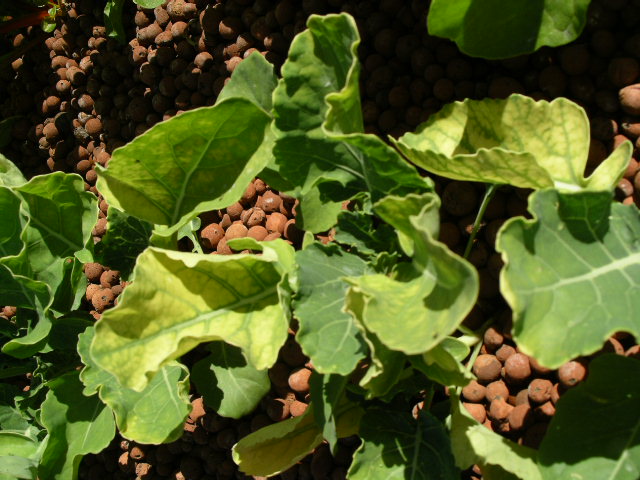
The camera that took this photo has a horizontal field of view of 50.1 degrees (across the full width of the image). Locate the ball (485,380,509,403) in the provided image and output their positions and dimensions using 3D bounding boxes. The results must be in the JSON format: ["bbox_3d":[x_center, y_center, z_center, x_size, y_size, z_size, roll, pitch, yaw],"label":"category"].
[{"bbox_3d":[0.100,0.086,0.388,0.013,0.013,0.013,-2,86,31],"label":"ball"}]

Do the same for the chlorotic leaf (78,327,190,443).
[{"bbox_3d":[-0.131,0.102,0.488,0.073,0.024,0.075,-21,86,11],"label":"chlorotic leaf"}]

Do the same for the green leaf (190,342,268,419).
[{"bbox_3d":[-0.061,0.094,0.475,0.050,0.018,0.058,-18,86,13],"label":"green leaf"}]

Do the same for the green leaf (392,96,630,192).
[{"bbox_3d":[0.094,-0.047,0.335,0.108,0.036,0.042,4,41,4],"label":"green leaf"}]

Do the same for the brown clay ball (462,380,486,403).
[{"bbox_3d":[0.102,0.100,0.452,0.015,0.015,0.015,0,58,0],"label":"brown clay ball"}]

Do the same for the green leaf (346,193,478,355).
[{"bbox_3d":[0.052,0.021,0.415,0.076,0.050,0.088,0,58,0],"label":"green leaf"}]

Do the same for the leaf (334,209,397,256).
[{"bbox_3d":[0.029,-0.005,0.455,0.039,0.022,0.027,0,58,0],"label":"leaf"}]

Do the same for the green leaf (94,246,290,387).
[{"bbox_3d":[-0.075,0.045,0.410,0.115,0.040,0.070,-13,59,-8],"label":"green leaf"}]

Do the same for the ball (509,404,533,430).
[{"bbox_3d":[0.113,0.100,0.385,0.014,0.014,0.014,-2,86,31],"label":"ball"}]

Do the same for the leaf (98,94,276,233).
[{"bbox_3d":[-0.085,-0.046,0.430,0.098,0.105,0.035,12,35,-9],"label":"leaf"}]

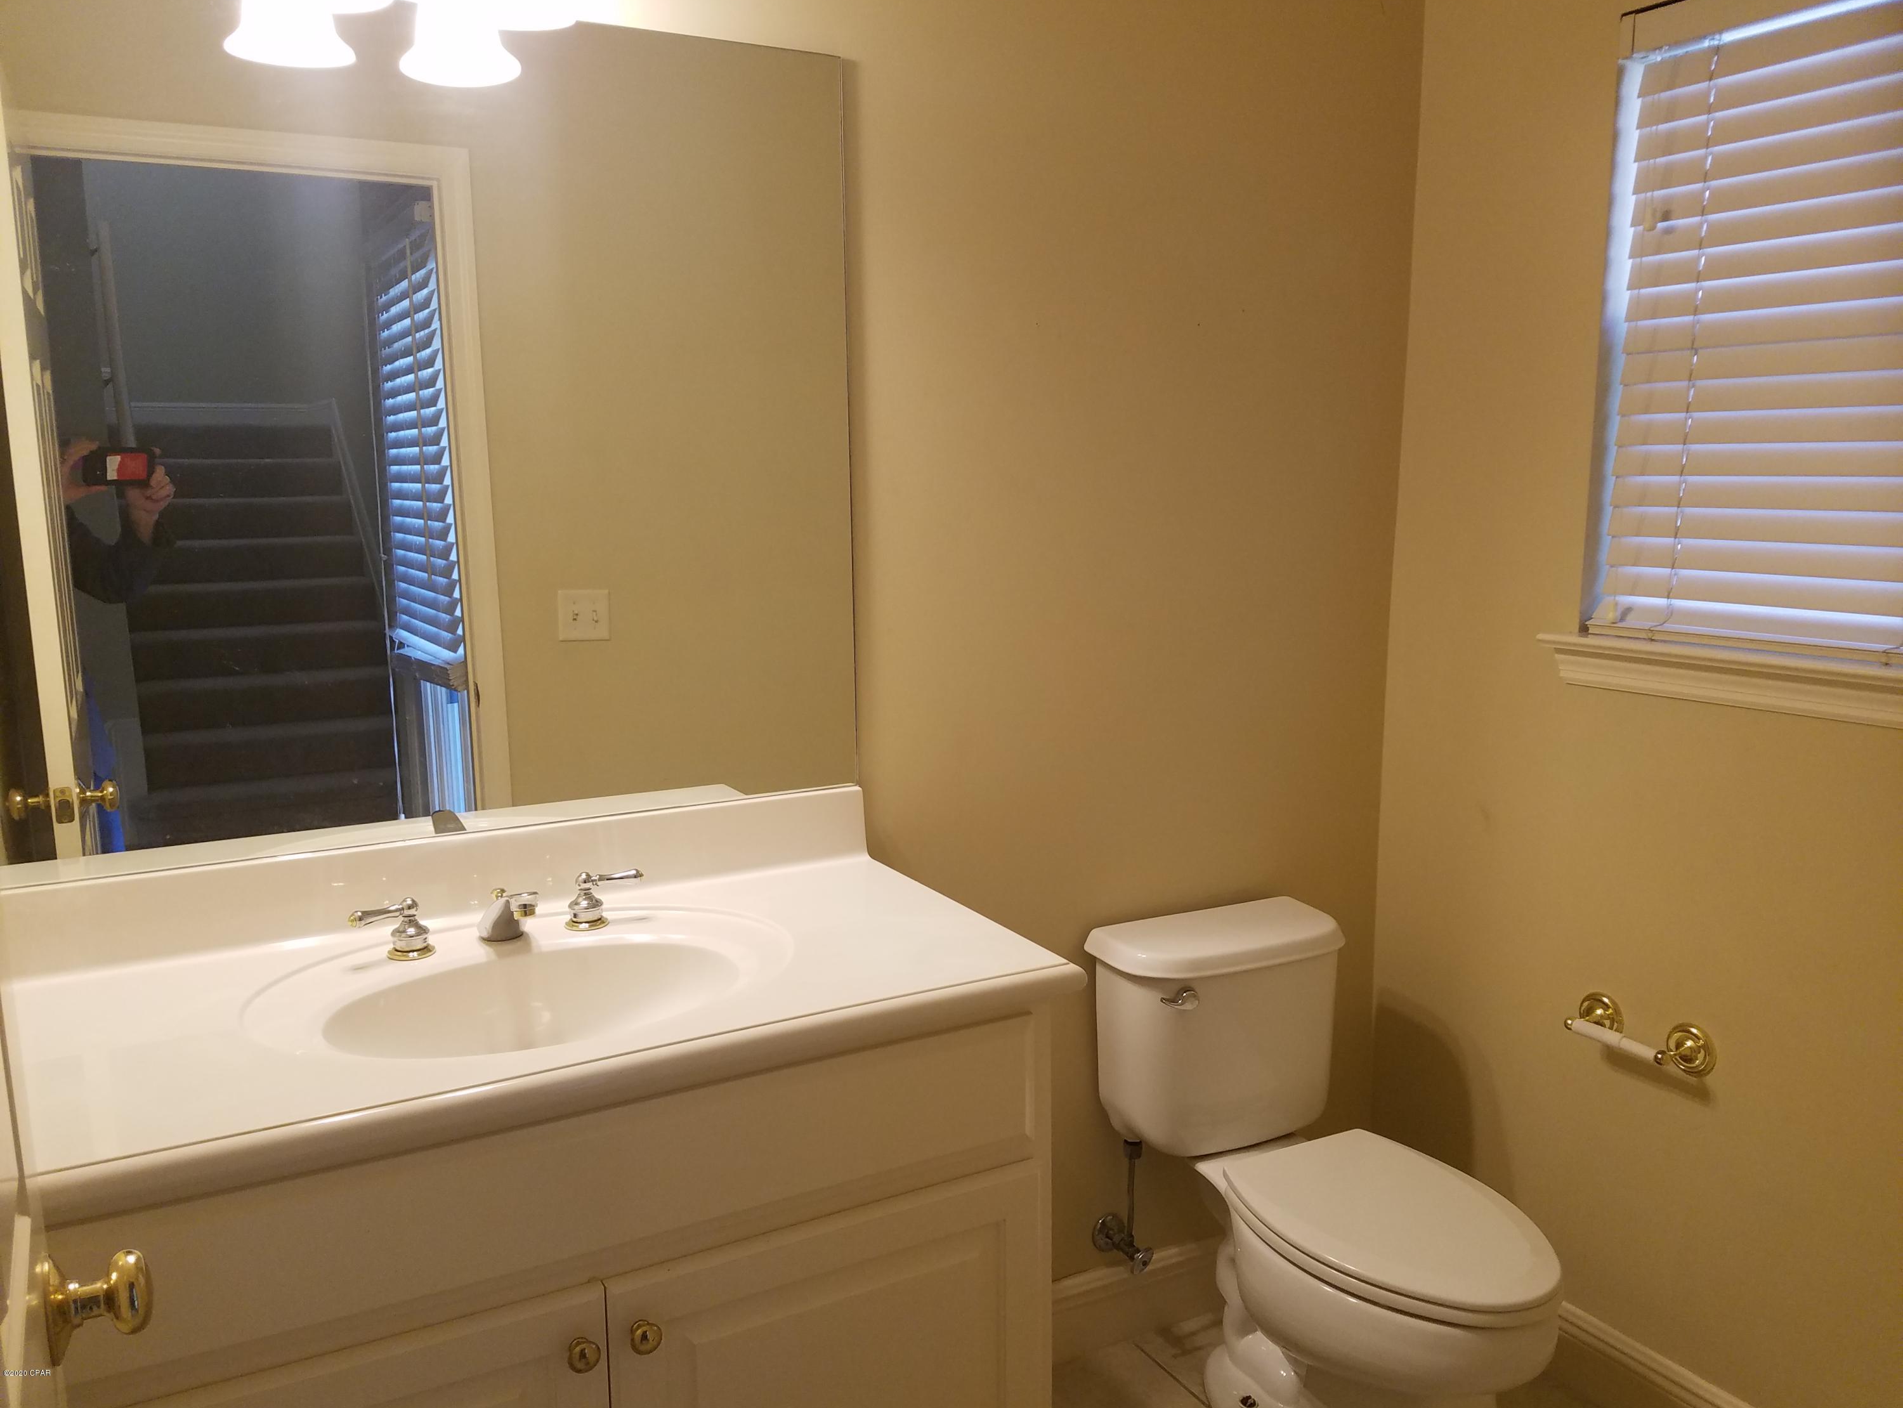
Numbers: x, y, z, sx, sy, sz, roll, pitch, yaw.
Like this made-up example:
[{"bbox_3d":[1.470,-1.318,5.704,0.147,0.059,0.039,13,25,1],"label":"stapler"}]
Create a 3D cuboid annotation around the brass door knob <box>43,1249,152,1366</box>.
[{"bbox_3d":[-0.539,0.378,0.906,0.060,0.065,0.065,-6,11,-33],"label":"brass door knob"}]

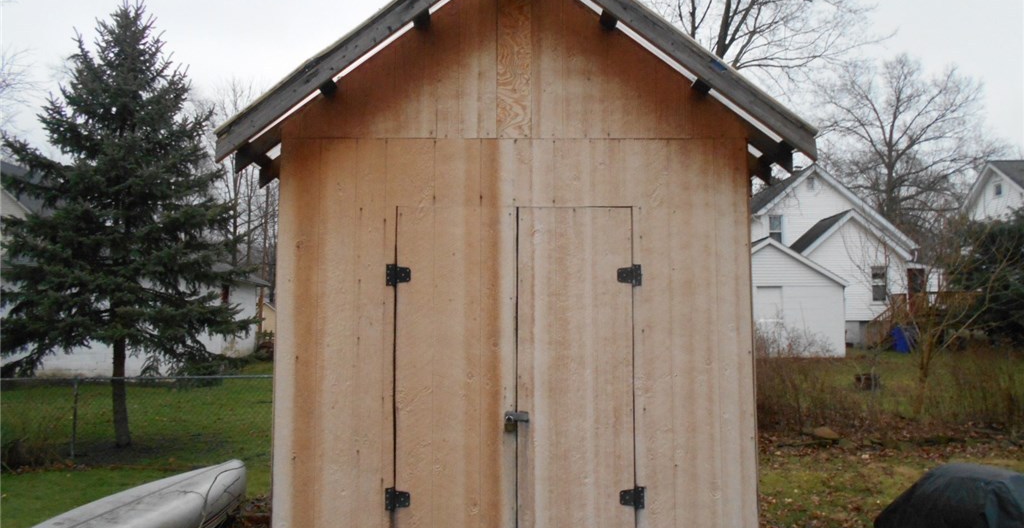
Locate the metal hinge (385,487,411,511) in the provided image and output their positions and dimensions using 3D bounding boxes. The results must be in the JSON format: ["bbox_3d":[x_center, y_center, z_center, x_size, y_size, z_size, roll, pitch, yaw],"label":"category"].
[{"bbox_3d":[-0.576,1.186,3.870,0.126,0.114,0.015,0,-4,0],"label":"metal hinge"}]

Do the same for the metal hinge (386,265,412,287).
[{"bbox_3d":[-0.583,0.059,3.952,0.126,0.113,0.015,0,-4,0],"label":"metal hinge"}]

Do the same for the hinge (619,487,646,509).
[{"bbox_3d":[0.608,1.181,3.877,0.125,0.112,0.015,0,-4,0],"label":"hinge"}]

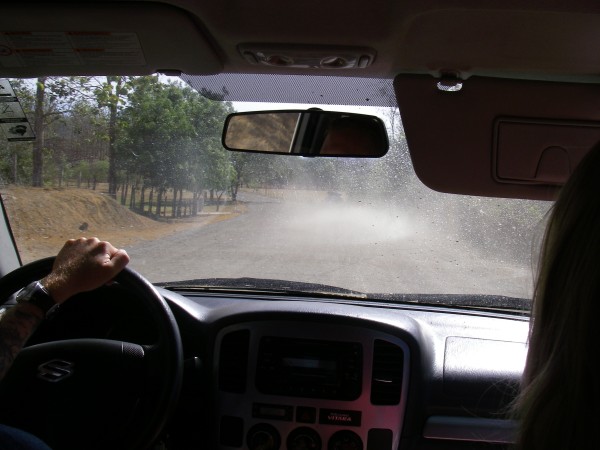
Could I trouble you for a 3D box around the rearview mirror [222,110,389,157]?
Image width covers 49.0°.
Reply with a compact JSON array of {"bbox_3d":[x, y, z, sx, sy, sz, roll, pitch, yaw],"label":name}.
[{"bbox_3d":[0.011,-0.126,0.912,0.245,0.062,0.045,5,9,23],"label":"rearview mirror"}]

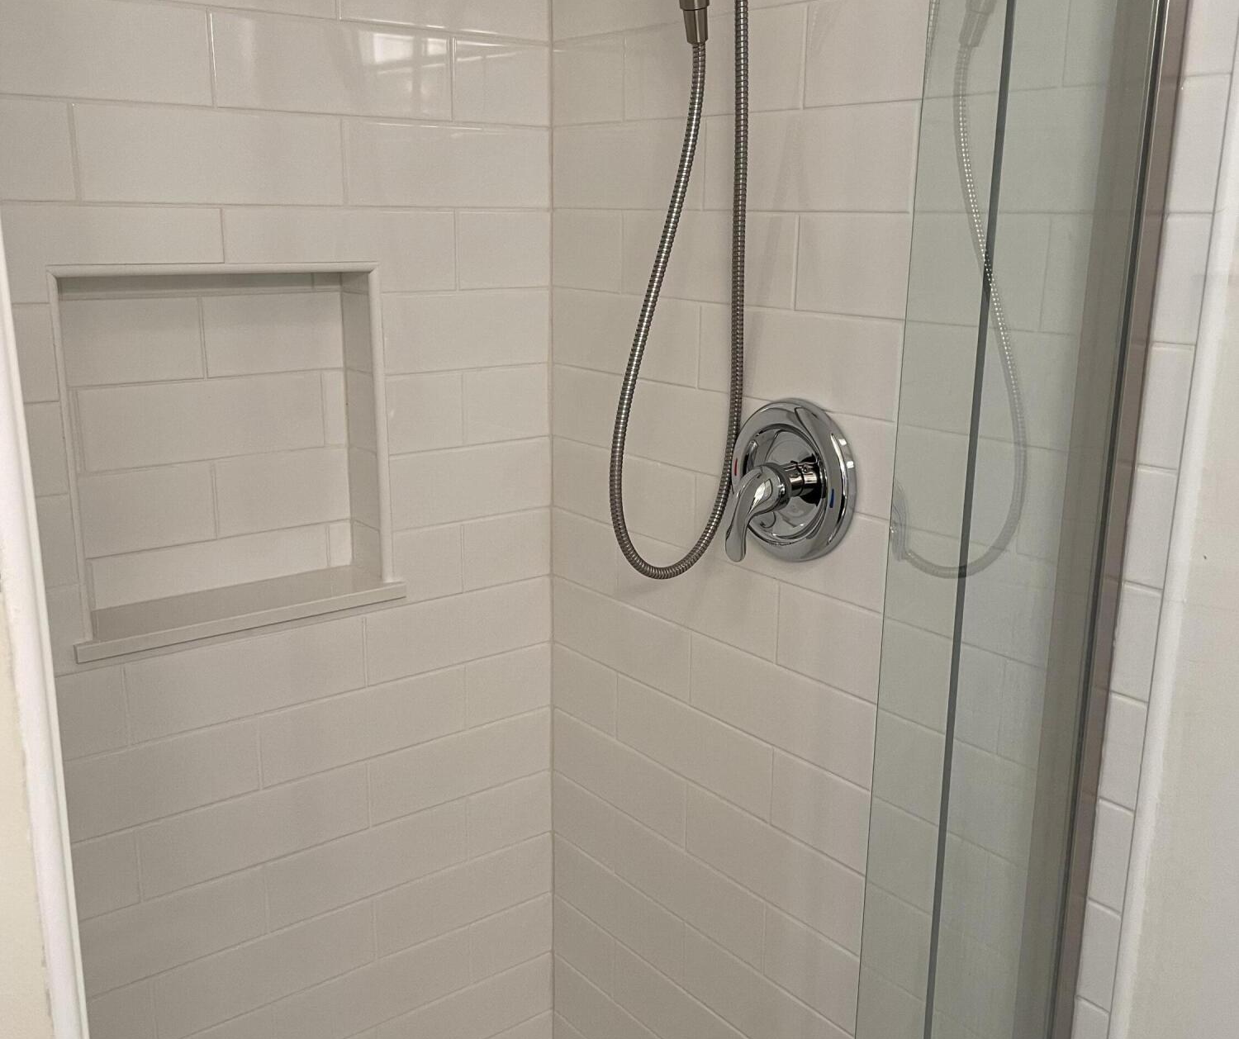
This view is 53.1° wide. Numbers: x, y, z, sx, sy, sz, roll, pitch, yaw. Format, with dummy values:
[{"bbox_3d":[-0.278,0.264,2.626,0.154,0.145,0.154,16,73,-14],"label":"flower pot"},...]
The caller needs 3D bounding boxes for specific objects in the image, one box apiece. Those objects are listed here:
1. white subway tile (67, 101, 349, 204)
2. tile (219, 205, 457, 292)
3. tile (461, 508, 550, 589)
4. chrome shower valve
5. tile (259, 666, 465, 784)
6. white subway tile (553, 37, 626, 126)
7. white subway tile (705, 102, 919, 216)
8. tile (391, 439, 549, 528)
[{"bbox_3d":[-0.453,-0.408,1.394,0.303,0.102,0.009,-10,18,-37],"label":"white subway tile"},{"bbox_3d":[-0.333,-0.330,1.512,0.303,0.102,0.009,-10,18,-37],"label":"tile"},{"bbox_3d":[-0.158,0.040,1.745,0.145,0.100,0.009,-10,18,-37],"label":"tile"},{"bbox_3d":[0.163,-0.037,1.361,0.088,0.190,0.188,-10,18,-37],"label":"chrome shower valve"},{"bbox_3d":[-0.337,0.271,1.651,0.301,0.101,0.010,-10,18,-37],"label":"tile"},{"bbox_3d":[-0.039,-0.555,1.577,0.009,0.100,0.151,-10,18,-37],"label":"white subway tile"},{"bbox_3d":[0.196,-0.378,1.312,0.009,0.100,0.301,-10,18,-37],"label":"white subway tile"},{"bbox_3d":[-0.197,-0.054,1.693,0.255,0.102,0.009,-10,18,-37],"label":"tile"}]

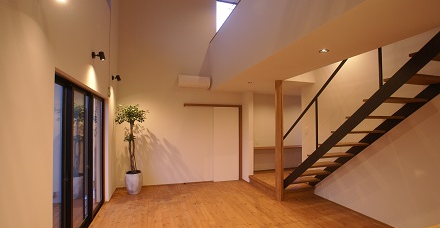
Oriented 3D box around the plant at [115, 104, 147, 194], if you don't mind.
[{"bbox_3d":[-2.009,0.781,4.463,0.640,2.000,0.620,0,-3,-19],"label":"plant"}]

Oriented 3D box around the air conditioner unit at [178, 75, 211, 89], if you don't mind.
[{"bbox_3d":[-0.658,-0.795,5.087,0.780,0.295,0.250,0,-3,-19],"label":"air conditioner unit"}]

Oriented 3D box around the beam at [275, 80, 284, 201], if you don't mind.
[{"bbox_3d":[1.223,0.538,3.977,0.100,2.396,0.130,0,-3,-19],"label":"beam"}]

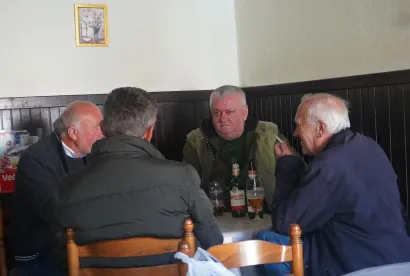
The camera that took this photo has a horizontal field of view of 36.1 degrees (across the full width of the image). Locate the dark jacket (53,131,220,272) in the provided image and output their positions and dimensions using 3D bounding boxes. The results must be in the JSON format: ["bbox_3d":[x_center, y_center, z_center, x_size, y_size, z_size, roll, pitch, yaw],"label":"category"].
[{"bbox_3d":[-0.226,0.306,2.179,0.570,0.640,0.460,-2,2,11],"label":"dark jacket"}]

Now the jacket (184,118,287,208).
[{"bbox_3d":[0.166,0.223,3.086,0.540,0.640,0.420,-2,2,6],"label":"jacket"}]

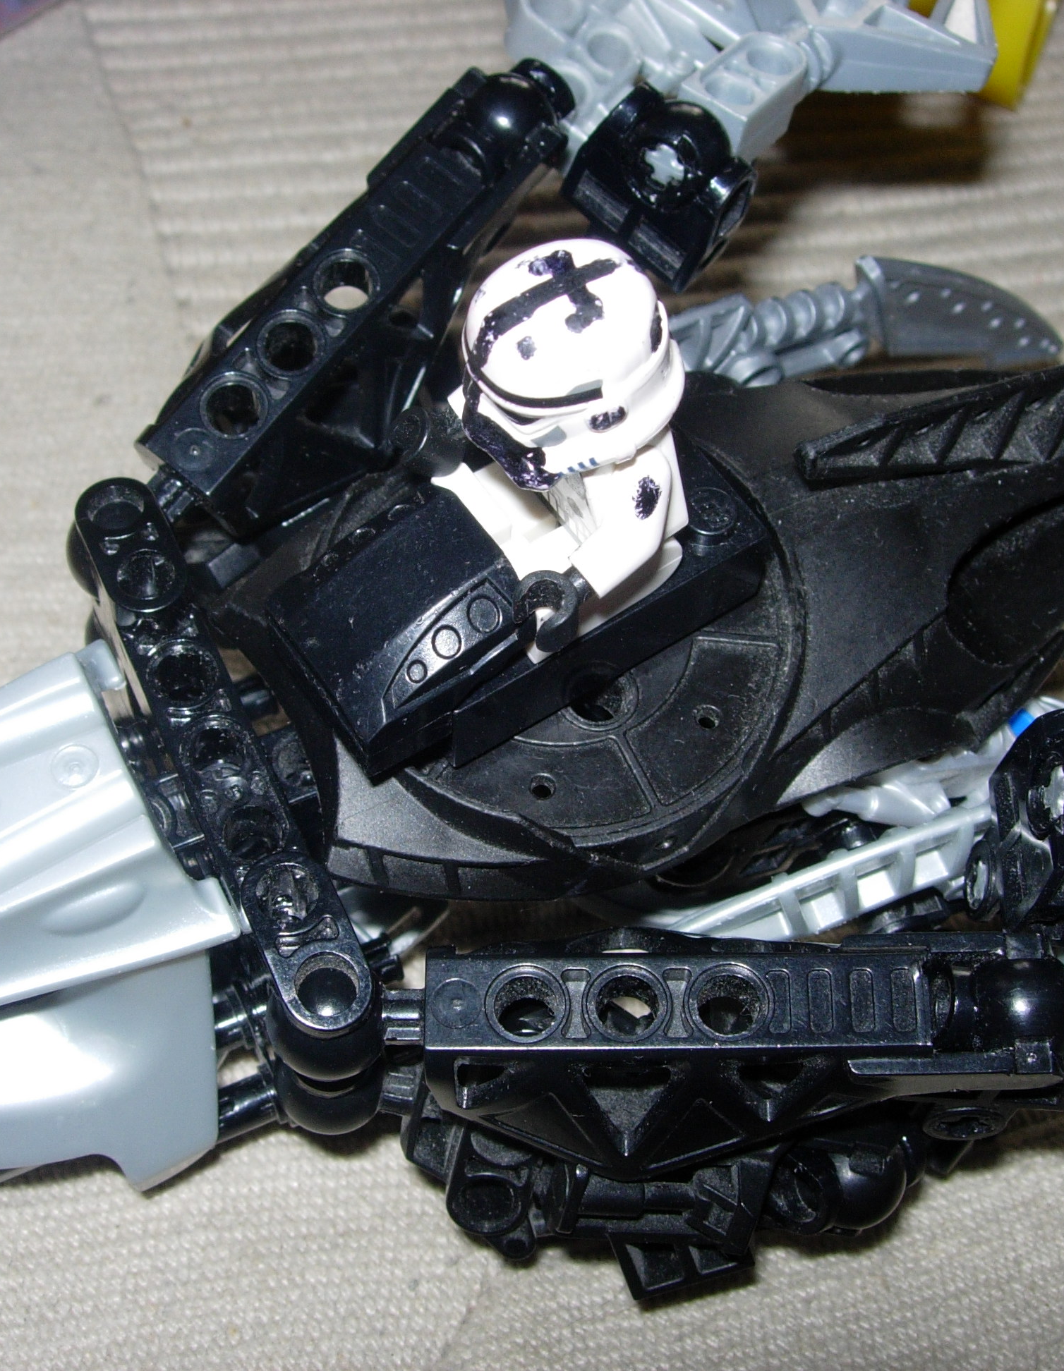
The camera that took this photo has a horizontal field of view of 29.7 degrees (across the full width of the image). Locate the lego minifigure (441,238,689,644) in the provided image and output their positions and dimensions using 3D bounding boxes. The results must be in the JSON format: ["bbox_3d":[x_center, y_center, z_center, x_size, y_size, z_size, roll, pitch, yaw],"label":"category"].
[{"bbox_3d":[0.001,-0.019,0.154,0.019,0.034,0.024,-31,64,-15],"label":"lego minifigure"}]

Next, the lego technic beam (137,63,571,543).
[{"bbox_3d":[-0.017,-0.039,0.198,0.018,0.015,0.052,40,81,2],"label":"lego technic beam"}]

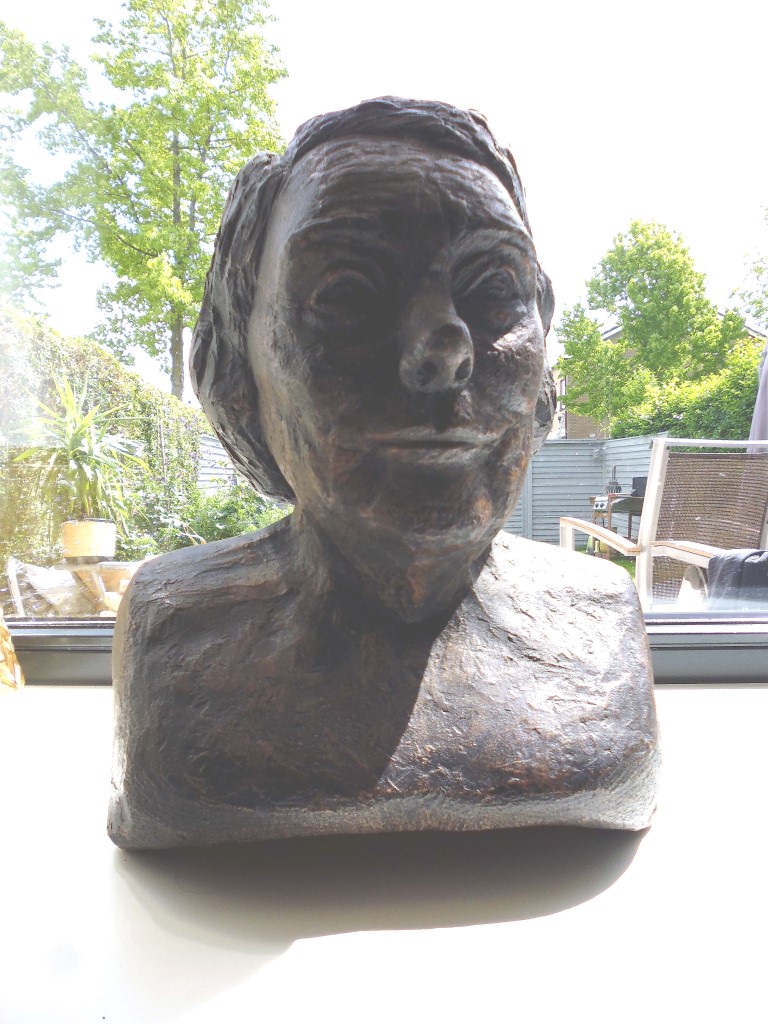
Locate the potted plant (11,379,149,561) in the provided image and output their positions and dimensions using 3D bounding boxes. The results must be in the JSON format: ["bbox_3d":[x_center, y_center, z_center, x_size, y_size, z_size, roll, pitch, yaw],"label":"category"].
[{"bbox_3d":[-1.195,-0.162,2.796,0.500,0.720,0.500,0,3,0],"label":"potted plant"}]

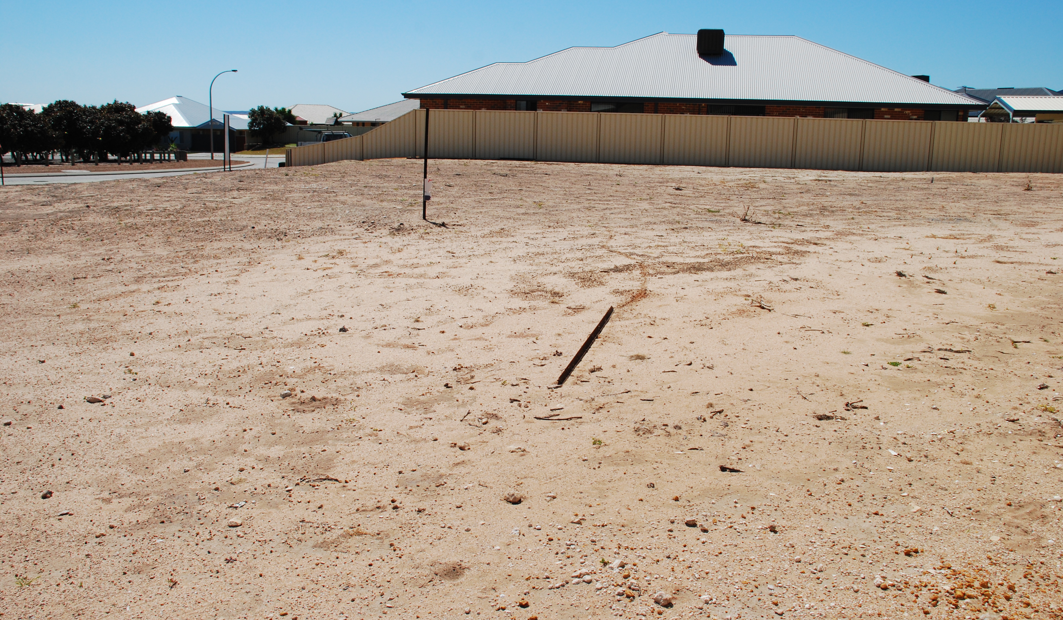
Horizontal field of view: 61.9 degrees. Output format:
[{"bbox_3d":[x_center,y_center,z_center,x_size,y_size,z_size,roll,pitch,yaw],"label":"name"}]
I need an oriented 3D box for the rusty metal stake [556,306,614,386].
[{"bbox_3d":[0.438,0.196,6.511,0.050,0.040,2.302,4,12,12],"label":"rusty metal stake"}]

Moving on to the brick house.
[{"bbox_3d":[6.831,-9.609,39.704,21.900,5.500,13.200,3,12,9],"label":"brick house"}]

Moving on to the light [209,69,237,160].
[{"bbox_3d":[-22.410,-14.157,64.570,2.018,6.452,0.300,1,12,0],"label":"light"}]

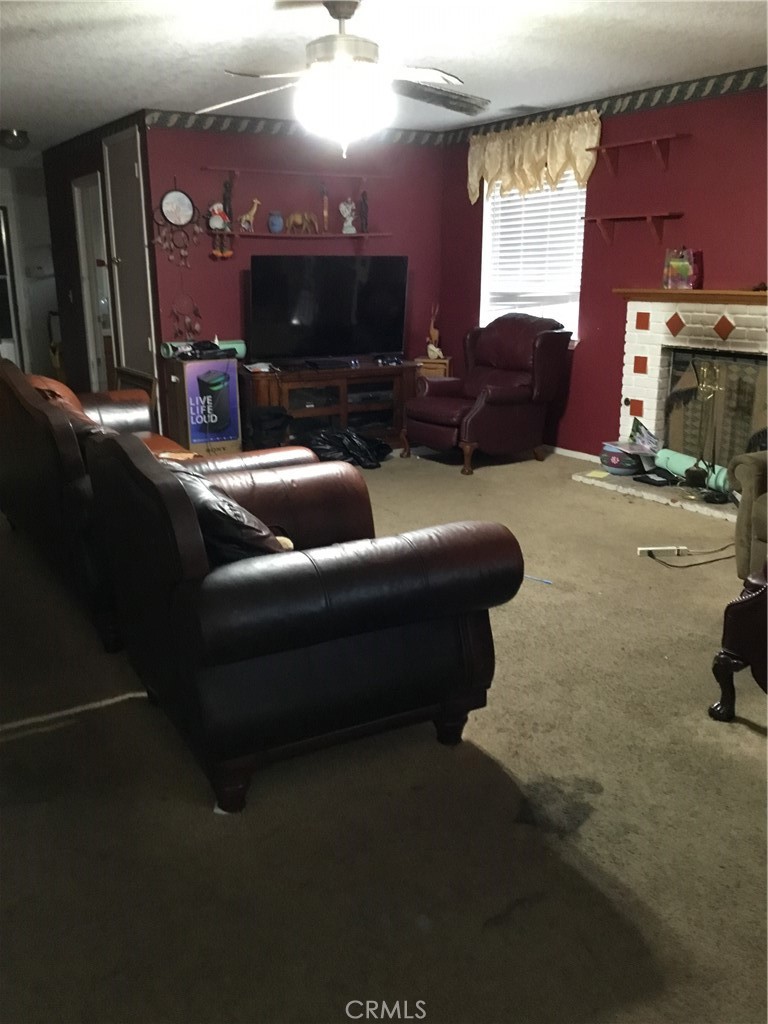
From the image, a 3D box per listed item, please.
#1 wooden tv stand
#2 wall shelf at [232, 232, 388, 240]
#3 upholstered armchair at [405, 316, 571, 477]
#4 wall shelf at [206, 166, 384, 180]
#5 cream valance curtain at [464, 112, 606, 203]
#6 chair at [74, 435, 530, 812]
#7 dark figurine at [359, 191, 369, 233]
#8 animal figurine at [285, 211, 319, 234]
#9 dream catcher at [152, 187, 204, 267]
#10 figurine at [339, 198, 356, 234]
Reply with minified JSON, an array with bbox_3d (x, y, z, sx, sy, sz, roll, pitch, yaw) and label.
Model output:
[{"bbox_3d":[-0.385,-0.808,7.143,1.407,0.626,0.595,-9,18,-29],"label":"wooden tv stand"},{"bbox_3d":[-0.638,-2.164,7.152,1.530,0.054,0.131,-9,18,-29],"label":"wall shelf"},{"bbox_3d":[0.756,-0.903,6.697,0.972,1.032,0.790,-11,19,-34],"label":"upholstered armchair"},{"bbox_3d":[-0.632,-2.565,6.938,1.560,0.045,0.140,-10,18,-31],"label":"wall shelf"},{"bbox_3d":[1.058,-2.555,6.679,0.120,0.500,1.370,-10,18,-31],"label":"cream valance curtain"},{"bbox_3d":[-0.328,0.198,2.848,1.044,0.993,1.124,-9,18,-27],"label":"chair"},{"bbox_3d":[-0.168,-2.381,7.287,0.070,0.325,0.065,-10,18,-31],"label":"dark figurine"},{"bbox_3d":[-0.639,-2.244,7.108,0.297,0.175,0.093,-7,17,-23],"label":"animal figurine"},{"bbox_3d":[-1.488,-2.085,6.700,0.393,0.557,0.046,-9,18,-29],"label":"dream catcher"},{"bbox_3d":[-0.278,-2.328,7.222,0.100,0.265,0.140,4,16,17],"label":"figurine"}]

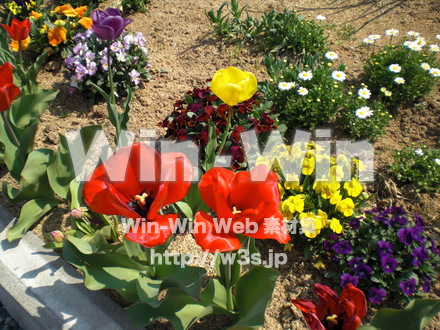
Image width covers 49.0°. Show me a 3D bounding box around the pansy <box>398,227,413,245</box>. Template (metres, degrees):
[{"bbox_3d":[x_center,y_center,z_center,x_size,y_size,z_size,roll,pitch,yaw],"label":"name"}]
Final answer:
[{"bbox_3d":[0.334,0.128,0.870,0.028,0.031,0.012,-26,15,-24],"label":"pansy"}]

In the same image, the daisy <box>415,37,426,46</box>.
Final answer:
[{"bbox_3d":[0.498,-0.307,1.200,0.031,0.011,0.031,18,47,18],"label":"daisy"}]

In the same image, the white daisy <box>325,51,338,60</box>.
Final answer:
[{"bbox_3d":[0.282,-0.275,1.220,0.031,0.011,0.031,0,50,0],"label":"white daisy"}]

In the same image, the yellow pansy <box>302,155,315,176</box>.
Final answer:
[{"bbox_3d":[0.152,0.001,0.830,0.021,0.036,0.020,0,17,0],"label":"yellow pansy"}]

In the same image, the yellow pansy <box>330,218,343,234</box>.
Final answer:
[{"bbox_3d":[0.203,0.107,0.840,0.024,0.028,0.012,38,12,35],"label":"yellow pansy"}]

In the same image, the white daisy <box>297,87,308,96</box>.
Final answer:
[{"bbox_3d":[0.198,-0.174,1.150,0.026,0.010,0.026,0,59,0],"label":"white daisy"}]

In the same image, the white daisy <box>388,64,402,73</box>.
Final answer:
[{"bbox_3d":[0.414,-0.228,1.140,0.031,0.011,0.031,16,46,16],"label":"white daisy"}]

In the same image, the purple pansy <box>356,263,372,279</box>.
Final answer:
[{"bbox_3d":[0.230,0.168,0.770,0.027,0.013,0.027,13,88,15],"label":"purple pansy"}]

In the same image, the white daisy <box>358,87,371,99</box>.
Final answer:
[{"bbox_3d":[0.314,-0.158,1.050,0.030,0.010,0.030,4,70,-4],"label":"white daisy"}]

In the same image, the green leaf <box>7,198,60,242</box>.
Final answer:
[{"bbox_3d":[-0.326,0.097,0.845,0.045,0.028,0.105,28,49,28],"label":"green leaf"}]

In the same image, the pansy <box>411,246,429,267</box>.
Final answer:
[{"bbox_3d":[0.327,0.151,0.790,0.027,0.028,0.012,35,14,31],"label":"pansy"}]

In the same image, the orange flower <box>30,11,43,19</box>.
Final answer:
[{"bbox_3d":[-0.531,-0.435,1.400,0.038,0.034,0.018,-21,9,-20],"label":"orange flower"}]

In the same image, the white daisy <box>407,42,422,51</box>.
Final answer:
[{"bbox_3d":[0.460,-0.279,1.140,0.031,0.010,0.030,0,52,0],"label":"white daisy"}]

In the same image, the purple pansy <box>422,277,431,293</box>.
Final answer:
[{"bbox_3d":[0.295,0.171,0.690,0.015,0.021,0.012,-21,21,-22],"label":"purple pansy"}]

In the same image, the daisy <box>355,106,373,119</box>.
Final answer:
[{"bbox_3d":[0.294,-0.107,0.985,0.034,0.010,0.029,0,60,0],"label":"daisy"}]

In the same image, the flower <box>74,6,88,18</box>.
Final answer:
[{"bbox_3d":[-0.391,-0.434,1.370,0.042,0.038,0.020,-21,9,-20],"label":"flower"}]

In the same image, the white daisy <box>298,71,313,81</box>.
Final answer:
[{"bbox_3d":[0.191,-0.200,1.080,0.032,0.010,0.032,0,56,0],"label":"white daisy"}]

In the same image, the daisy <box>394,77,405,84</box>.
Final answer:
[{"bbox_3d":[0.451,-0.210,1.210,0.027,0.010,0.027,0,50,0],"label":"daisy"}]

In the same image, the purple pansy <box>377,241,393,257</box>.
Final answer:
[{"bbox_3d":[0.273,0.139,0.800,0.027,0.029,0.013,0,1,0],"label":"purple pansy"}]

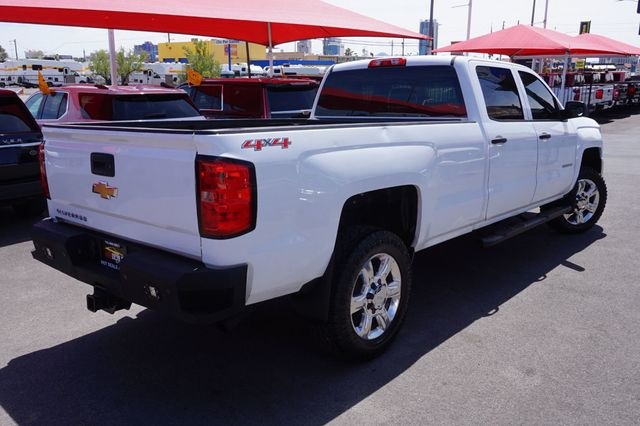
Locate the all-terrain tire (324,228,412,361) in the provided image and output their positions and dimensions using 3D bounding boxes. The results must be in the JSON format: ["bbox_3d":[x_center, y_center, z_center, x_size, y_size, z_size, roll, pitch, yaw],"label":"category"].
[{"bbox_3d":[0.263,0.483,3.471,0.280,0.820,0.820,10,15,41],"label":"all-terrain tire"}]

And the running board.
[{"bbox_3d":[1.916,0.085,5.125,0.170,0.090,2.080,10,15,41],"label":"running board"}]

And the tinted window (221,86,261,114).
[{"bbox_3d":[-1.391,-2.041,9.950,0.970,0.500,0.080,9,0,39],"label":"tinted window"}]

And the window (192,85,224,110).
[{"bbox_3d":[-2.125,-2.178,10.450,0.870,0.480,0.080,9,0,39],"label":"window"}]

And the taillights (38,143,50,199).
[{"bbox_3d":[-1.776,-0.285,3.709,0.180,0.400,0.220,9,15,41],"label":"taillights"}]

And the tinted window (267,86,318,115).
[{"bbox_3d":[-0.479,-2.041,9.950,0.090,0.500,1.330,-10,2,41],"label":"tinted window"}]

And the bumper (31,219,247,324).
[{"bbox_3d":[-1.167,0.267,3.116,1.970,0.275,0.290,9,15,41],"label":"bumper"}]

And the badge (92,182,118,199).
[{"bbox_3d":[-1.180,-0.124,3.027,0.285,0.098,0.025,9,15,41],"label":"badge"}]

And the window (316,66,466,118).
[{"bbox_3d":[0.569,-1.046,4.822,1.600,0.440,0.090,10,6,41],"label":"window"}]

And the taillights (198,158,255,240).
[{"bbox_3d":[-0.427,-0.072,2.512,0.180,0.400,0.230,9,15,41],"label":"taillights"}]

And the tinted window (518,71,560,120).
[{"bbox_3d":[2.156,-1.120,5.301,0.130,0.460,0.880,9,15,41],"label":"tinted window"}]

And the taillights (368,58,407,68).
[{"bbox_3d":[0.585,-1.307,4.810,0.386,0.080,0.075,9,15,41],"label":"taillights"}]

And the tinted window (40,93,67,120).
[{"bbox_3d":[-4.058,-1.639,8.450,0.780,0.450,0.080,9,-2,39],"label":"tinted window"}]

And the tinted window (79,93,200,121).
[{"bbox_3d":[-2.140,-1.235,6.490,1.380,0.410,0.250,-9,14,-36],"label":"tinted window"}]

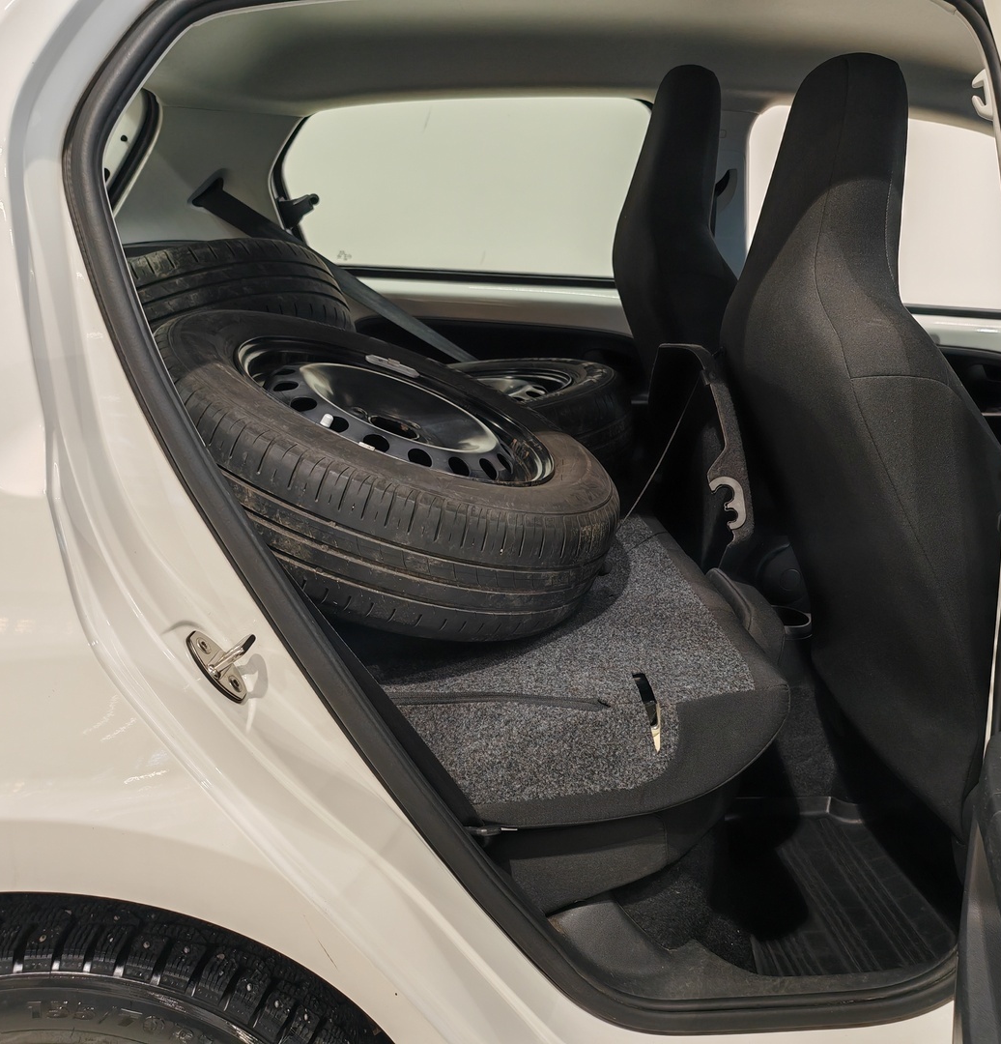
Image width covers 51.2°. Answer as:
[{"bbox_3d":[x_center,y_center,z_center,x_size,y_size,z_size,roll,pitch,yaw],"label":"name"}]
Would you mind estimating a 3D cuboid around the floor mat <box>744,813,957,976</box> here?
[{"bbox_3d":[0.432,0.476,1.374,0.330,0.035,0.370,1,19,-9],"label":"floor mat"}]

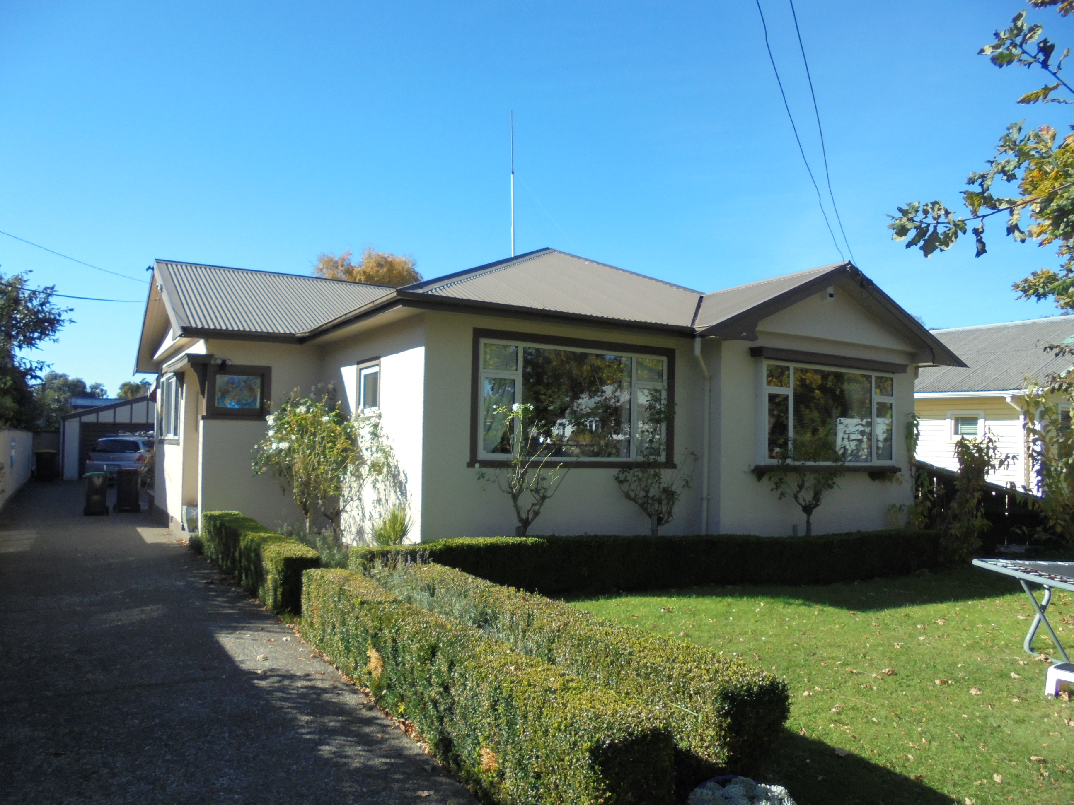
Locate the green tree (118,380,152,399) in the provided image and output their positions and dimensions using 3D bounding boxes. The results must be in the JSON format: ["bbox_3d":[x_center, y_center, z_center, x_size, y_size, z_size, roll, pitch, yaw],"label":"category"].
[{"bbox_3d":[-25.828,1.109,51.875,3.000,5.200,3.000,3,-3,-30],"label":"green tree"}]

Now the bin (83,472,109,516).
[{"bbox_3d":[-9.556,1.993,17.500,0.480,0.950,0.540,3,-3,-30],"label":"bin"}]

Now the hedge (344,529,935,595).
[{"bbox_3d":[1.644,1.730,8.923,7.300,0.480,0.650,2,-3,-24],"label":"hedge"}]

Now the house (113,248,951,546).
[{"bbox_3d":[-1.267,-0.167,15.679,10.965,5.151,13.464,3,-3,-30],"label":"house"}]

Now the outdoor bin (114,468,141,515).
[{"bbox_3d":[-9.533,2.063,18.800,0.490,1.030,0.550,3,-3,-30],"label":"outdoor bin"}]

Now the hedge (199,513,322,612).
[{"bbox_3d":[-3.148,1.703,9.088,0.520,0.540,4.600,3,-3,-30],"label":"hedge"}]

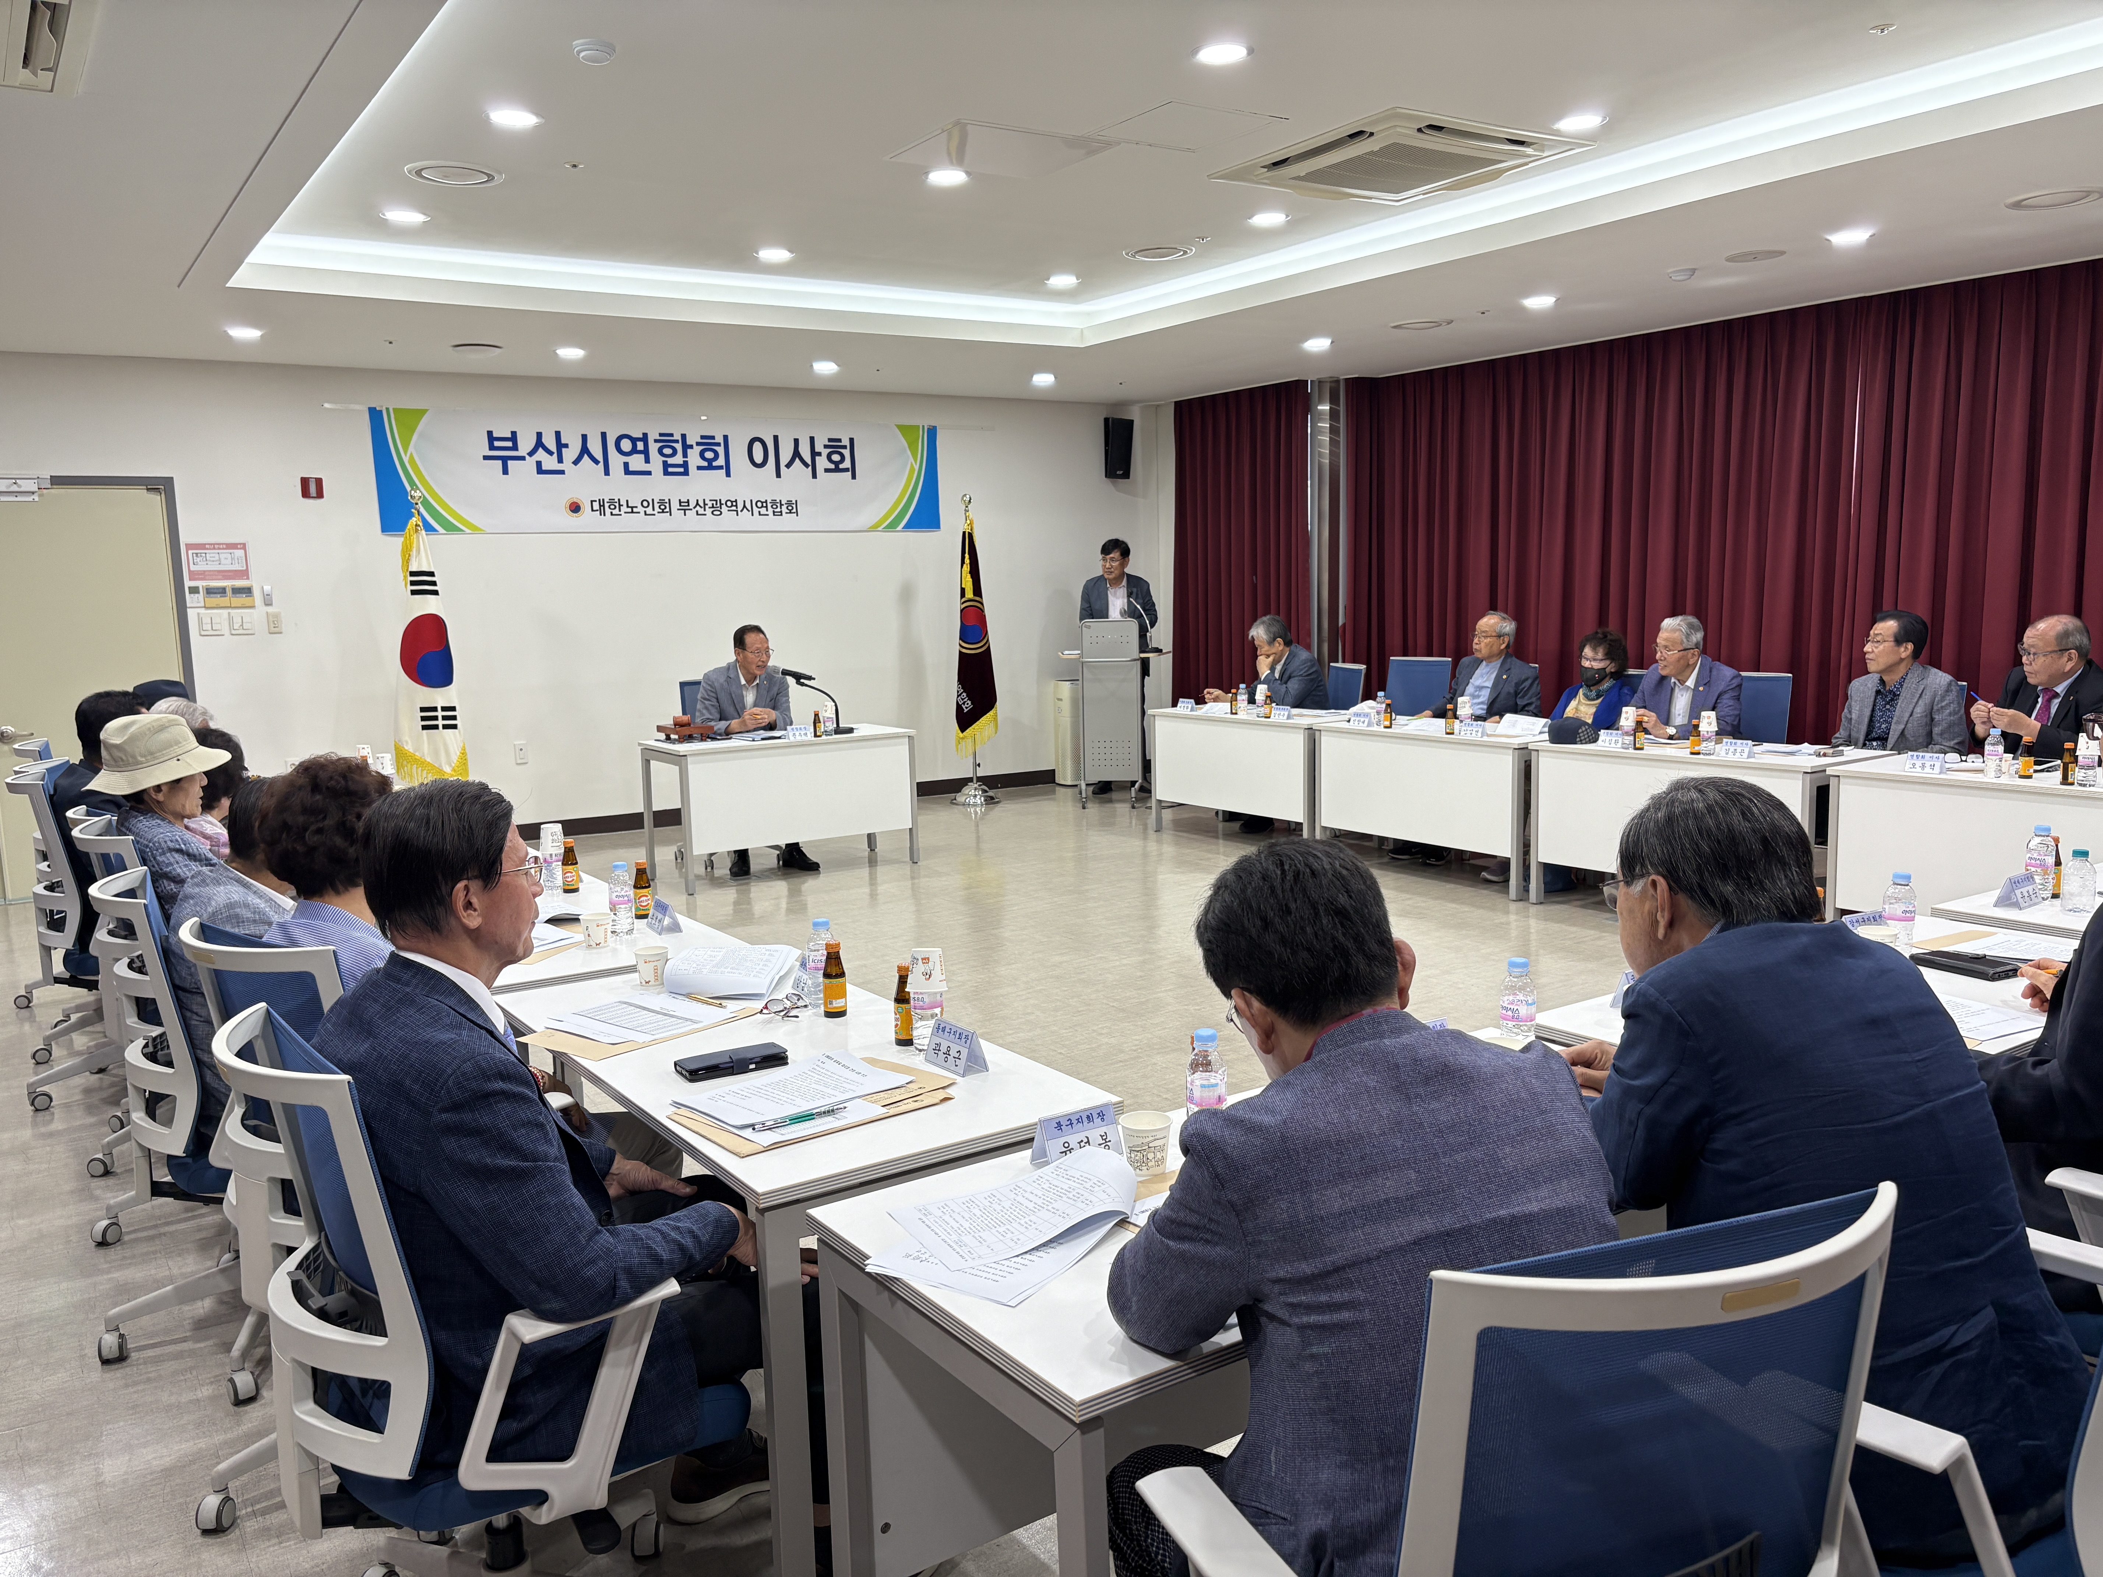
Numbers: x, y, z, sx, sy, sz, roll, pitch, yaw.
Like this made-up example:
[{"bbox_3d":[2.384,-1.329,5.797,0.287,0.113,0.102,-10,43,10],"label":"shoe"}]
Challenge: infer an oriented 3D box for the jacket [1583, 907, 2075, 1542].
[{"bbox_3d":[0.945,0.483,1.983,0.552,0.660,0.571,-7,9,-34],"label":"jacket"}]

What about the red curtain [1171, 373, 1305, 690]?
[{"bbox_3d":[1.405,-1.468,11.631,0.150,2.830,1.540,-6,9,-33],"label":"red curtain"}]

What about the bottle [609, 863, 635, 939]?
[{"bbox_3d":[-1.014,0.255,3.715,0.057,0.172,0.057,-6,9,-33],"label":"bottle"}]

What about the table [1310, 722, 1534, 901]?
[{"bbox_3d":[1.976,0.068,7.770,0.605,0.719,1.308,-7,9,-34],"label":"table"}]

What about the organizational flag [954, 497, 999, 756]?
[{"bbox_3d":[-0.508,-1.092,10.732,0.266,1.753,0.197,-7,9,-34],"label":"organizational flag"}]

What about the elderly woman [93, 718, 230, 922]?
[{"bbox_3d":[-1.981,0.419,4.088,0.719,1.246,0.512,-7,9,-34],"label":"elderly woman"}]

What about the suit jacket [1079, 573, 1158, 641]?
[{"bbox_3d":[0.463,-1.125,10.763,0.552,0.690,0.355,-1,8,7],"label":"suit jacket"}]

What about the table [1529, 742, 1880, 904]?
[{"bbox_3d":[2.843,0.191,6.878,0.600,0.724,1.350,-7,9,-36],"label":"table"}]

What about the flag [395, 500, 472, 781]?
[{"bbox_3d":[-3.350,-0.790,8.554,0.394,1.520,0.236,-7,9,-34],"label":"flag"}]

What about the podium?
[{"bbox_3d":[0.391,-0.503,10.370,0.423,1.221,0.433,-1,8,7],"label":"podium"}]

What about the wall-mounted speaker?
[{"bbox_3d":[0.478,-2.435,11.332,0.197,0.414,0.197,-4,16,-17],"label":"wall-mounted speaker"}]

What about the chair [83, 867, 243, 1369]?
[{"bbox_3d":[-1.671,0.654,3.332,0.621,0.965,0.611,-6,9,-31],"label":"chair"}]

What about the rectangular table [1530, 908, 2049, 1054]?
[{"bbox_3d":[1.546,0.728,2.955,1.308,0.709,0.597,-7,9,-33],"label":"rectangular table"}]

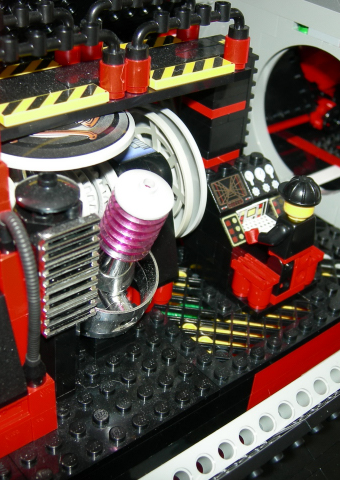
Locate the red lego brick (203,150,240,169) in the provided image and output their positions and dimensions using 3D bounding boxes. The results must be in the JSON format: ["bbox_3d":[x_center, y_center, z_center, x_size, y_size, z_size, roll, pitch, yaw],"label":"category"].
[{"bbox_3d":[0.015,-0.032,0.248,0.016,0.003,0.016,-22,43,-34],"label":"red lego brick"}]

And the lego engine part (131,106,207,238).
[{"bbox_3d":[-0.007,-0.022,0.232,0.013,0.049,0.049,-22,43,-34],"label":"lego engine part"}]

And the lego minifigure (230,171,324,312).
[{"bbox_3d":[0.039,-0.001,0.231,0.031,0.045,0.021,-22,43,-34],"label":"lego minifigure"}]

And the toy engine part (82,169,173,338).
[{"bbox_3d":[-0.011,0.002,0.185,0.025,0.043,0.026,-24,61,-32],"label":"toy engine part"}]

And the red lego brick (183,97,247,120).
[{"bbox_3d":[0.016,-0.048,0.237,0.016,0.003,0.016,-22,43,-34],"label":"red lego brick"}]

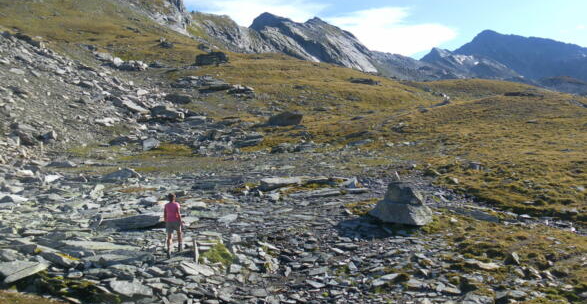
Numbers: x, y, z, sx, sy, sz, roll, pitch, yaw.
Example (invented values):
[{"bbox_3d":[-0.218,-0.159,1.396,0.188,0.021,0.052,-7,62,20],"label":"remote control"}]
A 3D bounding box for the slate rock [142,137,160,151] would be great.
[{"bbox_3d":[-9.572,-0.573,40.000,1.200,0.850,1.000,0,1,0],"label":"slate rock"}]

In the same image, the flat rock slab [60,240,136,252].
[{"bbox_3d":[-5.362,2.612,16.400,2.100,0.190,1.000,0,1,0],"label":"flat rock slab"}]

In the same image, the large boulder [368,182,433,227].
[{"bbox_3d":[3.751,1.823,20.800,2.200,1.550,1.800,0,1,0],"label":"large boulder"}]

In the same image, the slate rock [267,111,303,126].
[{"bbox_3d":[-0.743,-2.766,49.000,2.900,1.250,2.000,0,1,0],"label":"slate rock"}]

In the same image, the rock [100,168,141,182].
[{"bbox_3d":[-8.600,1.168,29.500,1.950,0.580,1.400,0,1,0],"label":"rock"}]

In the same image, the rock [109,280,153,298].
[{"bbox_3d":[-3.186,2.688,11.600,0.840,0.220,0.500,0,1,0],"label":"rock"}]

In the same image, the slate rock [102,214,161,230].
[{"bbox_3d":[-5.089,2.222,18.700,2.000,0.380,1.100,0,1,0],"label":"slate rock"}]

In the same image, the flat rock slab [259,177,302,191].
[{"bbox_3d":[-0.624,1.513,28.500,2.100,0.500,1.200,0,1,0],"label":"flat rock slab"}]

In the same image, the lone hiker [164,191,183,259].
[{"bbox_3d":[-3.084,1.902,15.250,0.470,1.660,0.420,0,1,-3],"label":"lone hiker"}]

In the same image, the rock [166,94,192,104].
[{"bbox_3d":[-10.950,-5.043,57.000,2.450,0.900,1.700,0,1,0],"label":"rock"}]

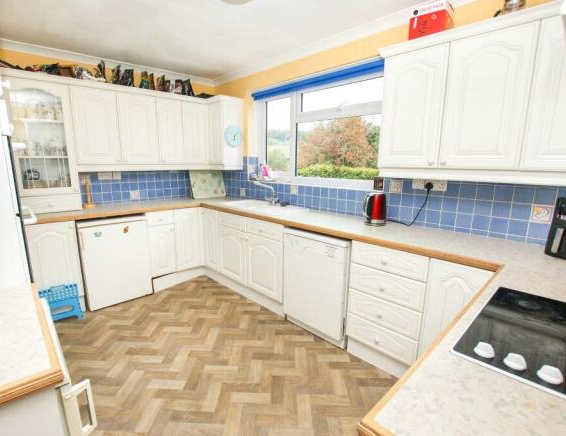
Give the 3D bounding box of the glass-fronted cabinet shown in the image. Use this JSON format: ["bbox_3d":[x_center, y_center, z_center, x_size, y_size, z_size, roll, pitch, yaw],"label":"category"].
[{"bbox_3d":[-2.233,-0.634,2.528,0.320,1.143,0.469,11,15,44],"label":"glass-fronted cabinet"}]

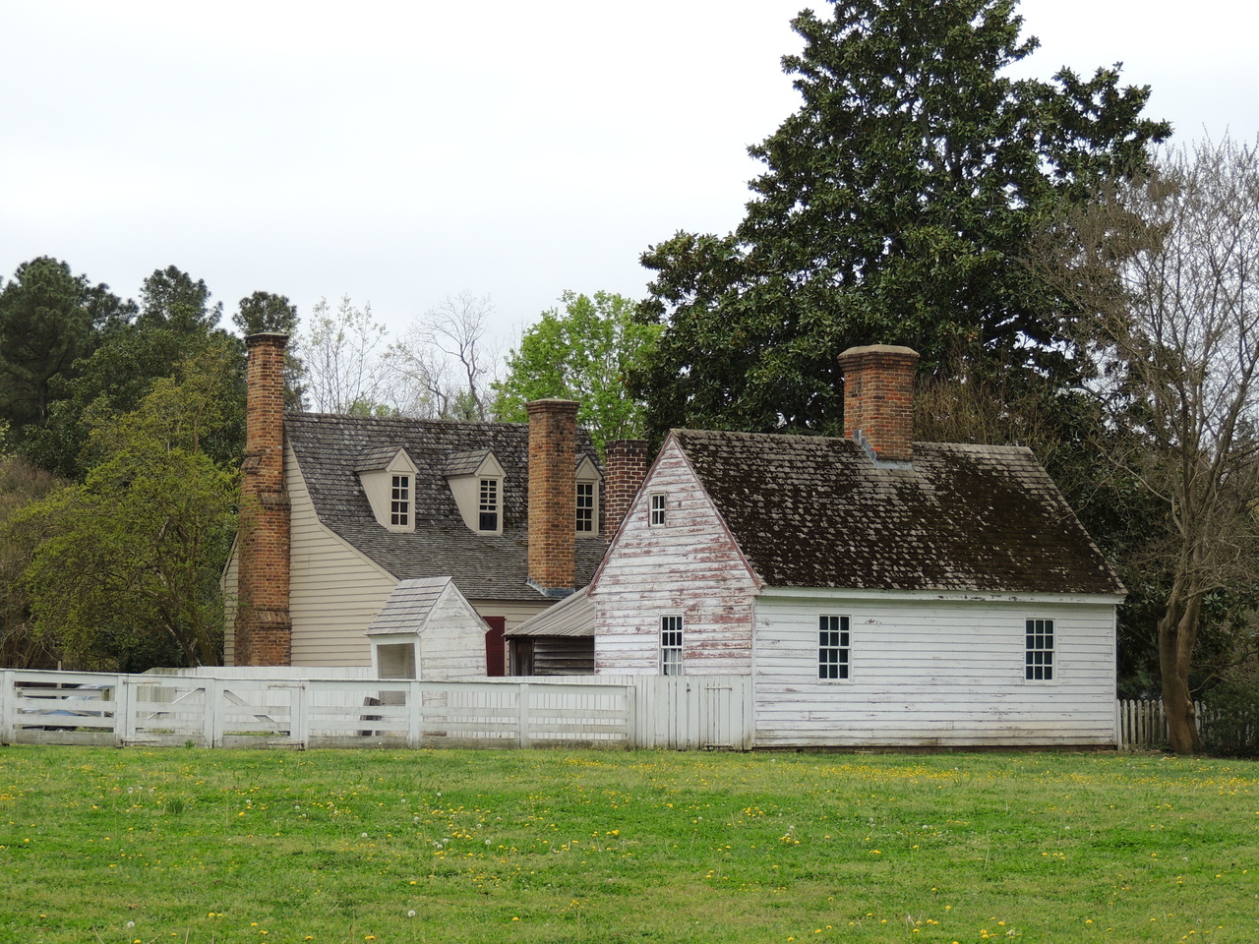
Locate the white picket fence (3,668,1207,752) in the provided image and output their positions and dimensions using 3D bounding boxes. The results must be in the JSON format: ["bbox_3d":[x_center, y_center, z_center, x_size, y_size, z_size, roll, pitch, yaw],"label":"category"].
[{"bbox_3d":[0.637,4.004,60.850,24.619,1.300,0.600,3,-4,-36],"label":"white picket fence"}]

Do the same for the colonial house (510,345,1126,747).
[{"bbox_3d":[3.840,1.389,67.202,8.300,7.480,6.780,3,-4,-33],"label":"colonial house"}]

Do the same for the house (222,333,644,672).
[{"bbox_3d":[-3.653,1.373,82.007,9.500,8.850,9.800,2,-4,-33],"label":"house"}]

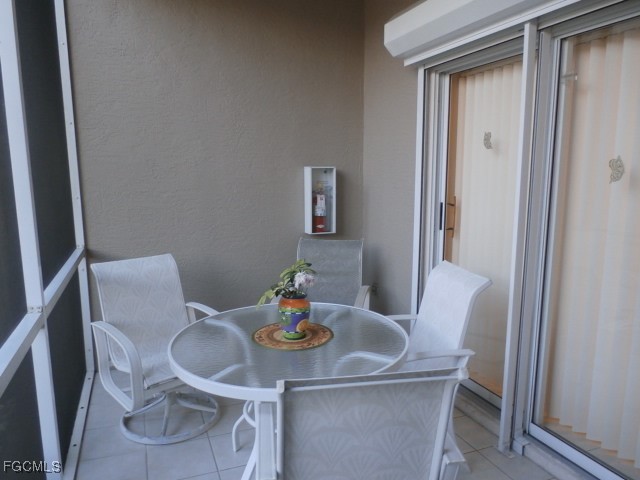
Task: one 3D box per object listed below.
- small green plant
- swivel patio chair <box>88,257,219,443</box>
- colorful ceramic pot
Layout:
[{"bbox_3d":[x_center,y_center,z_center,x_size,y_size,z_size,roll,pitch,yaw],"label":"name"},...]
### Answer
[{"bbox_3d":[-0.148,0.193,2.099,0.259,0.185,0.200,-1,8,-3],"label":"small green plant"},{"bbox_3d":[-0.937,0.619,2.792,0.635,0.937,0.781,-8,11,-44],"label":"swivel patio chair"},{"bbox_3d":[-0.118,0.357,2.124,0.148,0.190,0.148,-1,8,-3],"label":"colorful ceramic pot"}]

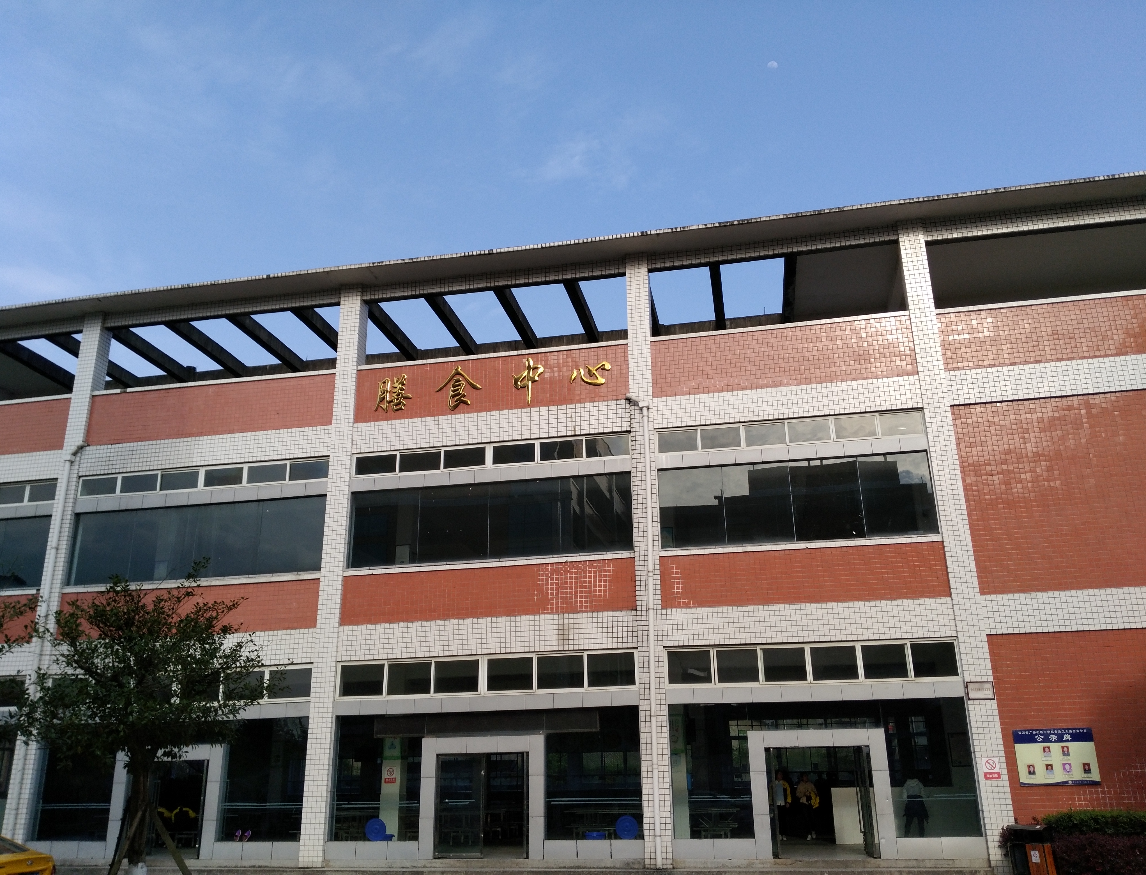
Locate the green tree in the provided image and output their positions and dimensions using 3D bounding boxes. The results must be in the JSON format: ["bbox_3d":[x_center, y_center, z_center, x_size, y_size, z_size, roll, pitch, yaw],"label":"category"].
[{"bbox_3d":[-7.809,5.300,17.056,4.300,6.081,4.200,-5,-19,10],"label":"green tree"}]

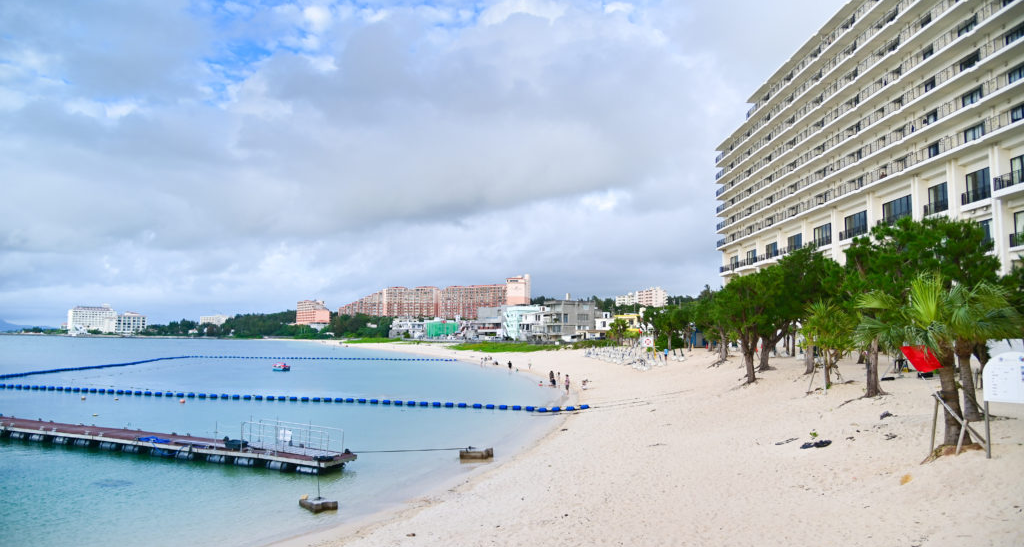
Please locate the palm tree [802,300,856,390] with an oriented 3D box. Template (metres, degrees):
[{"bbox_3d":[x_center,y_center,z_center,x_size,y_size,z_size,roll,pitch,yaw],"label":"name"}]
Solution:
[{"bbox_3d":[12.179,2.676,26.166,2.000,3.360,2.000,-2,-6,25],"label":"palm tree"}]

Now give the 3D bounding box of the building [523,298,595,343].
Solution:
[{"bbox_3d":[14.018,14.420,203.522,13.000,12.030,22.000,2,-5,-18],"label":"building"}]

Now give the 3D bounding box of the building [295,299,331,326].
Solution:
[{"bbox_3d":[-229.613,46.921,788.943,26.000,32.330,27.000,-4,-6,37],"label":"building"}]

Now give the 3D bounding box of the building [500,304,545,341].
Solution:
[{"bbox_3d":[4.016,15.519,211.456,11.000,11.270,15.000,2,-5,-18],"label":"building"}]

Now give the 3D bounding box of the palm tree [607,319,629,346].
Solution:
[{"bbox_3d":[21.571,12.060,139.480,4.300,5.300,4.300,0,-5,0],"label":"palm tree"}]

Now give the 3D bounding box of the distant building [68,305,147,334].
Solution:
[{"bbox_3d":[-470.497,54.880,793.256,82.000,36.420,26.000,3,-6,-30],"label":"distant building"}]

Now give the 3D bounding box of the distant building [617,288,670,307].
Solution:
[{"bbox_3d":[118.745,24.003,625.330,16.000,18.870,50.000,5,-7,-44],"label":"distant building"}]

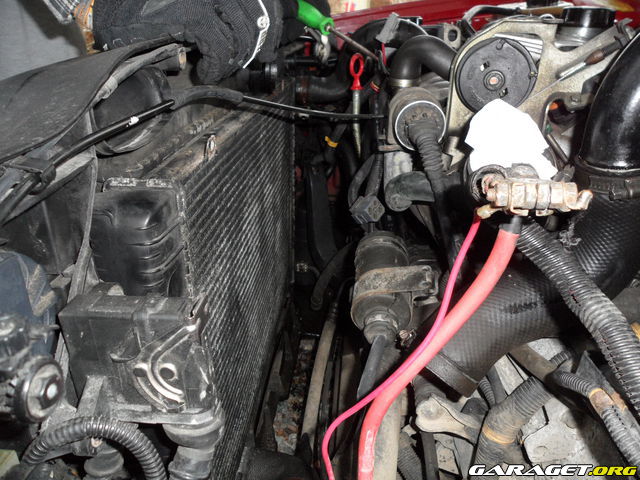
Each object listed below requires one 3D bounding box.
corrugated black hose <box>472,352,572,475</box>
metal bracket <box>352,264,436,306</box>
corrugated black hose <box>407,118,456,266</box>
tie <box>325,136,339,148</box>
[{"bbox_3d":[0.195,0.167,0.480,0.040,0.130,0.040,29,15,-8],"label":"corrugated black hose"},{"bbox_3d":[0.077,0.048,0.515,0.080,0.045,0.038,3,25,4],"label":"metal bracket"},{"bbox_3d":[0.127,-0.054,0.570,0.035,0.165,0.035,-12,20,11],"label":"corrugated black hose"},{"bbox_3d":[0.019,-0.160,0.820,0.021,0.009,0.018,26,15,-7],"label":"tie"}]

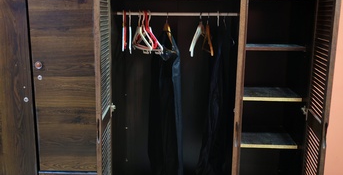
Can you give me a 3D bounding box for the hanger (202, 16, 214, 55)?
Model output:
[{"bbox_3d":[0.229,-0.336,2.238,0.022,0.235,0.410,0,11,-4],"label":"hanger"}]

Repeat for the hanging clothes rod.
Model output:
[{"bbox_3d":[0.048,-0.454,2.224,0.755,0.026,0.026,1,11,2],"label":"hanging clothes rod"}]

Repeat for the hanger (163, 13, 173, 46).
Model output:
[{"bbox_3d":[-0.032,-0.344,2.249,0.028,0.240,0.410,-4,12,-21],"label":"hanger"}]

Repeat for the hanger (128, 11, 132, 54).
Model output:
[{"bbox_3d":[-0.259,-0.357,2.252,0.018,0.243,0.410,-1,11,-7],"label":"hanger"}]

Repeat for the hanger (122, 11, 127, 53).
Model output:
[{"bbox_3d":[-0.293,-0.368,2.252,0.018,0.243,0.410,-1,11,-7],"label":"hanger"}]

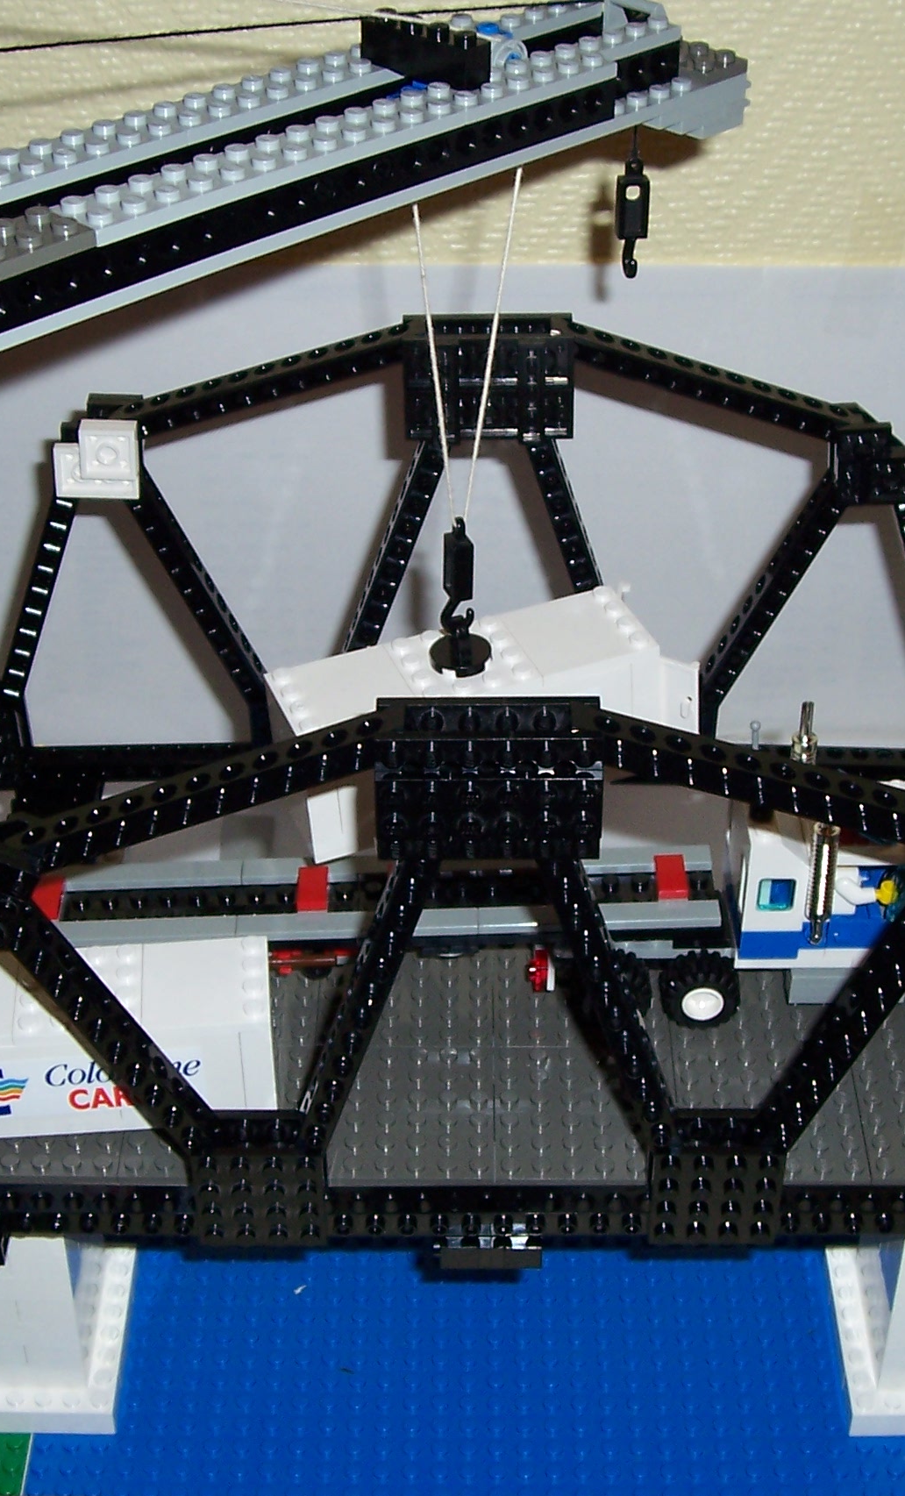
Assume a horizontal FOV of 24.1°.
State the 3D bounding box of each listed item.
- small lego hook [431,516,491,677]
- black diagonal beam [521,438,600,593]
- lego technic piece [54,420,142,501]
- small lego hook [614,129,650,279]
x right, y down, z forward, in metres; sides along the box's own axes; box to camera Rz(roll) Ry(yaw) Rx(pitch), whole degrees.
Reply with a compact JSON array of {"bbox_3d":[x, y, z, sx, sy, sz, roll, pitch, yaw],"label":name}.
[{"bbox_3d":[0.002,-0.040,0.537,0.016,0.043,0.016,-10,36,-14],"label":"small lego hook"},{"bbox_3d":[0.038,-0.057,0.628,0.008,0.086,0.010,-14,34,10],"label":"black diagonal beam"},{"bbox_3d":[-0.100,-0.081,0.596,0.024,0.024,0.010,0,35,0],"label":"lego technic piece"},{"bbox_3d":[0.044,-0.134,0.525,0.008,0.036,0.008,-6,36,-9],"label":"small lego hook"}]

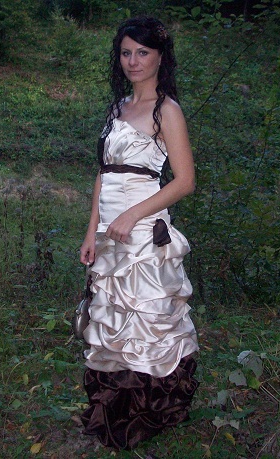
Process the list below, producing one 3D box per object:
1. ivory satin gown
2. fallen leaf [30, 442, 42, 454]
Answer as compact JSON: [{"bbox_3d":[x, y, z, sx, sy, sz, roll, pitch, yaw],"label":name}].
[{"bbox_3d":[0.000,0.192,2.658,0.460,1.257,0.460,7,10,43],"label":"ivory satin gown"},{"bbox_3d":[-0.392,0.830,2.478,0.042,0.020,0.075,4,8,28],"label":"fallen leaf"}]

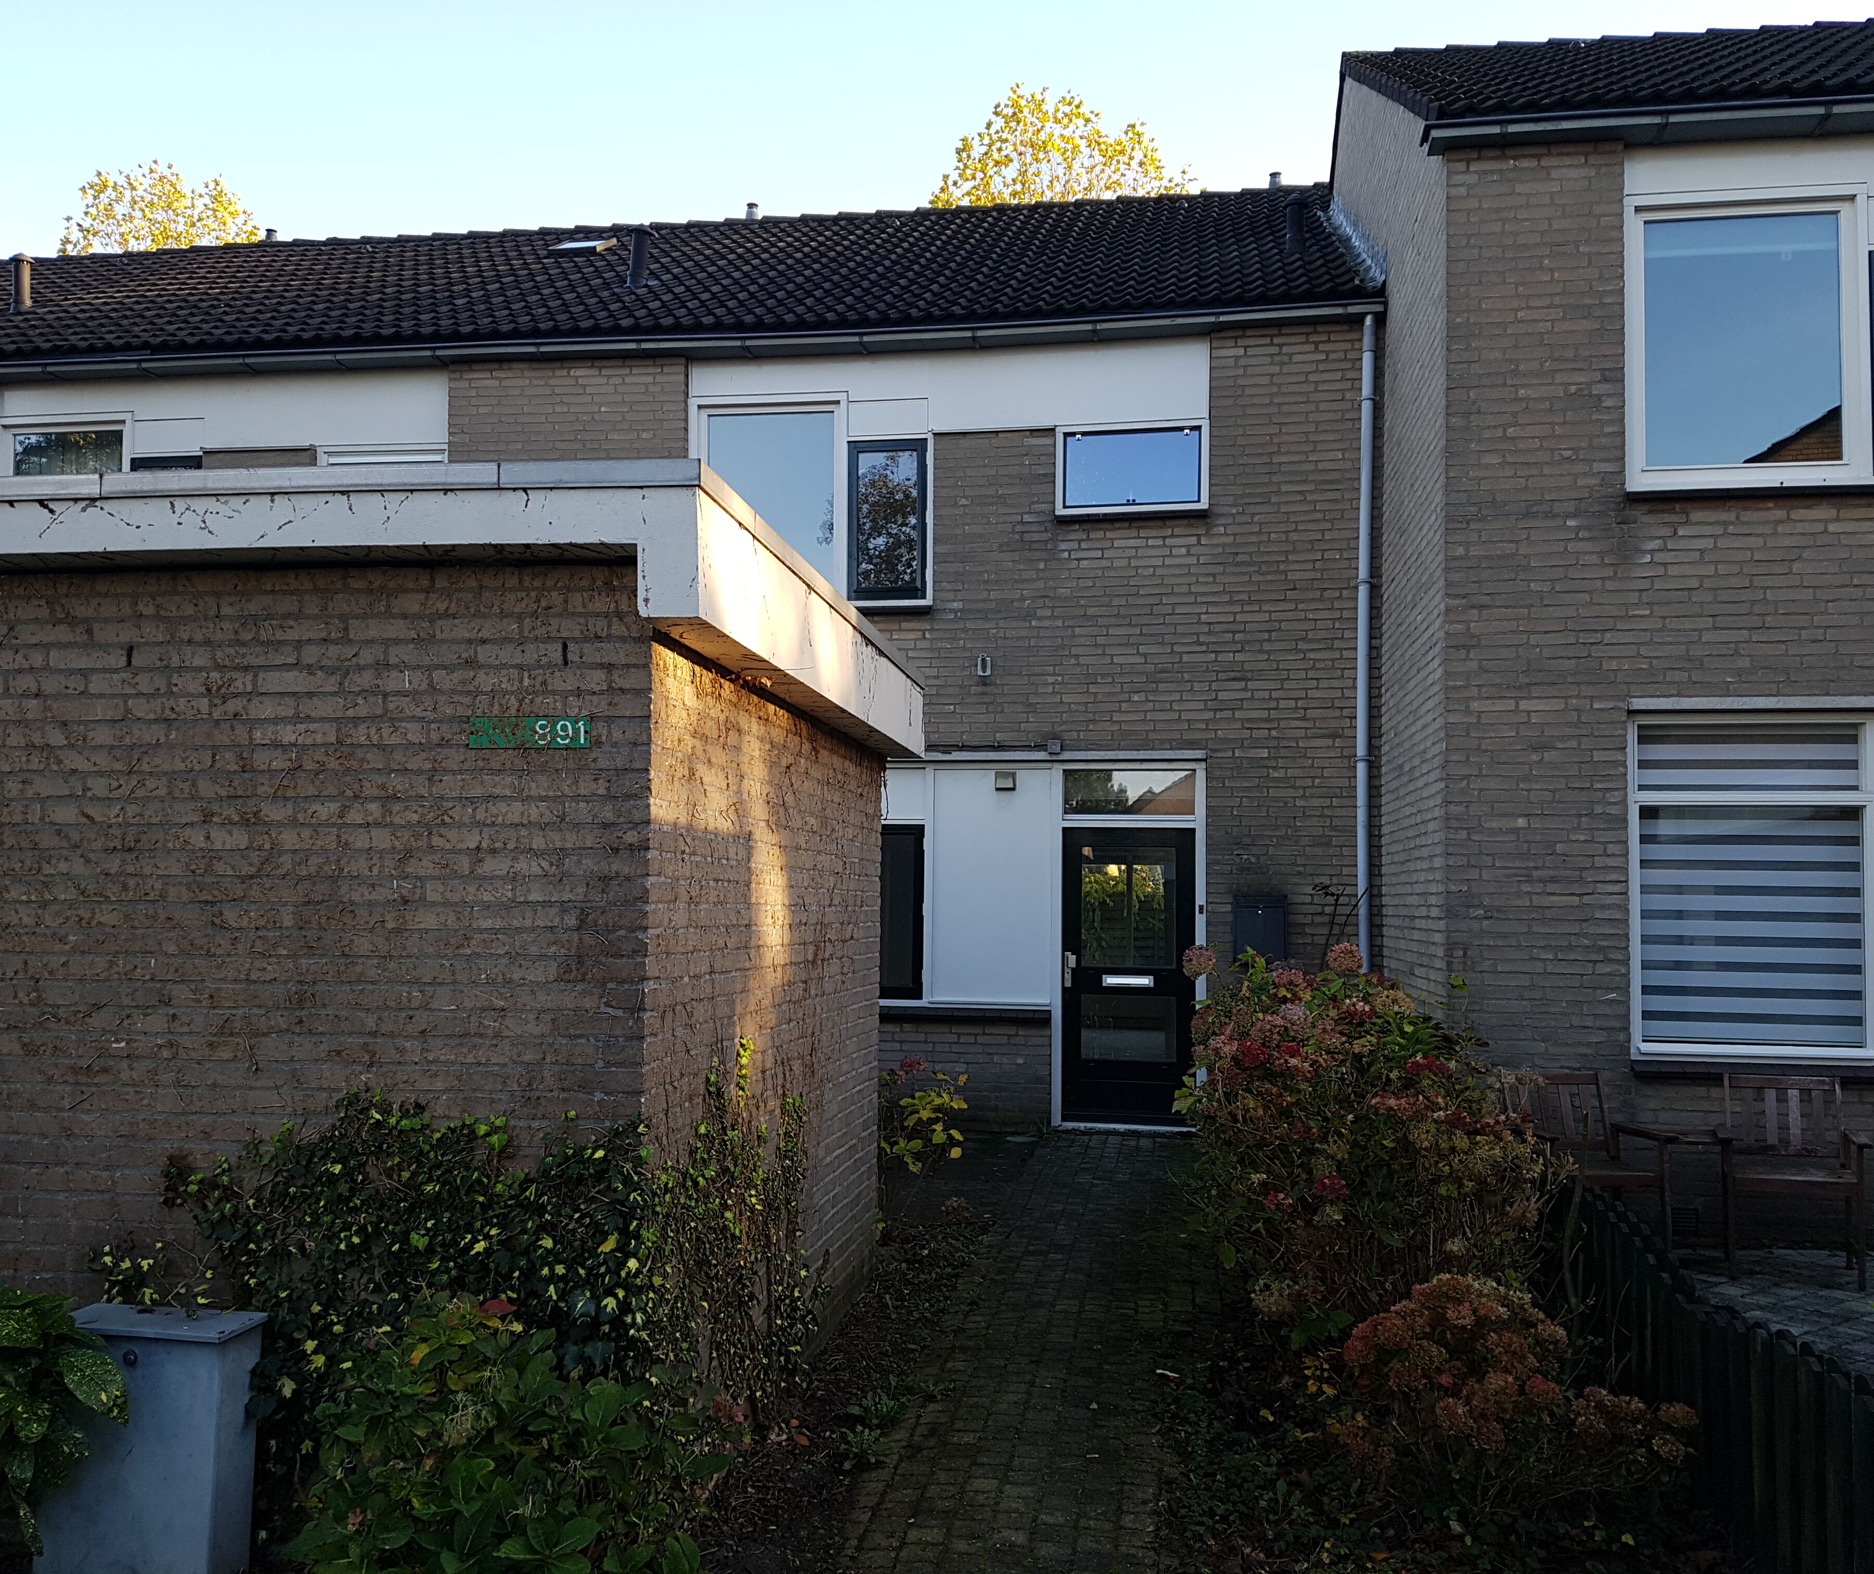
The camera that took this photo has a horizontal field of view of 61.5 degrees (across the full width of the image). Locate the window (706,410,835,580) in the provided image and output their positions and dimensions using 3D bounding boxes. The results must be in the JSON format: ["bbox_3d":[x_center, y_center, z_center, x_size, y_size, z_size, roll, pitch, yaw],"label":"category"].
[{"bbox_3d":[-1.155,-2.005,11.012,0.922,1.226,0.060,0,-3,9],"label":"window"}]

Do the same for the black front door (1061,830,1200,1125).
[{"bbox_3d":[1.279,1.250,10.490,0.880,1.956,0.060,0,-3,9],"label":"black front door"}]

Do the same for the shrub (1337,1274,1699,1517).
[{"bbox_3d":[1.700,1.717,4.750,0.980,0.580,0.800,0,-3,9],"label":"shrub"}]

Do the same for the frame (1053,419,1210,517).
[{"bbox_3d":[1.316,-2.143,10.649,1.033,0.618,0.100,0,-3,9],"label":"frame"}]

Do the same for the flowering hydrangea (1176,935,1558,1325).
[{"bbox_3d":[1.740,1.395,6.600,1.450,1.430,1.350,0,-3,9],"label":"flowering hydrangea"}]

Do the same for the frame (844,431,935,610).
[{"bbox_3d":[-0.321,-1.828,10.877,0.613,1.210,0.100,0,-3,9],"label":"frame"}]

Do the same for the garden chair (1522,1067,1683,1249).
[{"bbox_3d":[2.889,1.728,7.043,0.600,0.840,0.560,1,-3,-10],"label":"garden chair"}]

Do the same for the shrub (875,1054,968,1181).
[{"bbox_3d":[-0.100,1.760,8.099,0.560,0.750,0.550,0,-3,9],"label":"shrub"}]

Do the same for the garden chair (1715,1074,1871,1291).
[{"bbox_3d":[3.739,1.733,6.976,0.600,0.840,0.560,0,-3,16],"label":"garden chair"}]

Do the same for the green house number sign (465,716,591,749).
[{"bbox_3d":[-0.998,-0.132,3.858,0.311,0.077,0.012,0,-3,9],"label":"green house number sign"}]

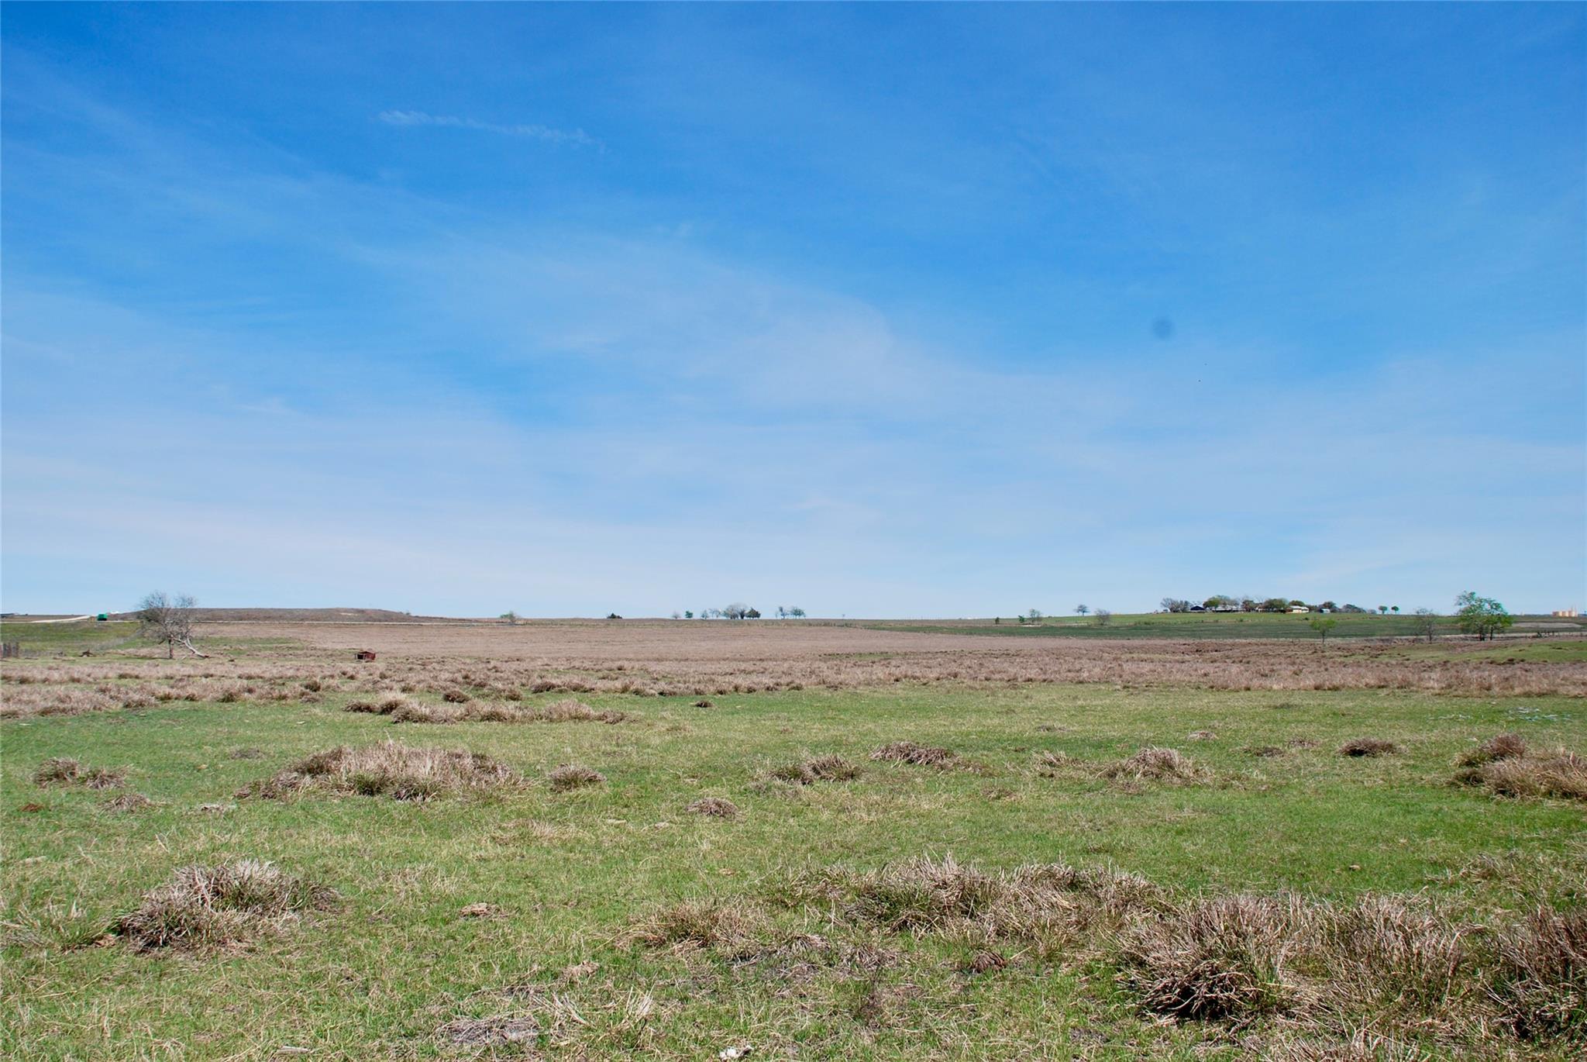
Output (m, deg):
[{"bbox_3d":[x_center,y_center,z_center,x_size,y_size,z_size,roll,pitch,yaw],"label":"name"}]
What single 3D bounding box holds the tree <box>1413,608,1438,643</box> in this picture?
[{"bbox_3d":[82.250,12.190,155.000,3.100,4.500,3.100,-2,-5,28],"label":"tree"}]

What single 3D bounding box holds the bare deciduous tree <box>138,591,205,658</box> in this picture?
[{"bbox_3d":[-44.920,6.790,86.000,4.300,4.900,4.200,2,-5,-27],"label":"bare deciduous tree"}]

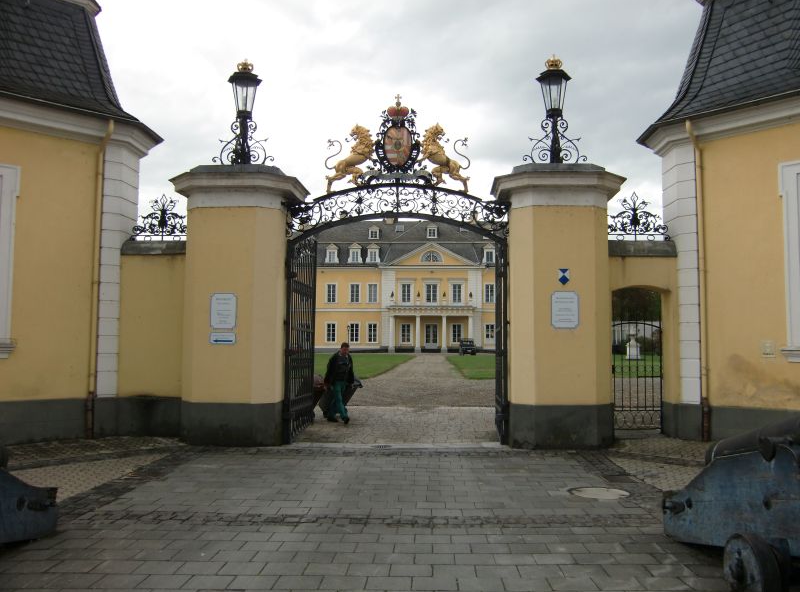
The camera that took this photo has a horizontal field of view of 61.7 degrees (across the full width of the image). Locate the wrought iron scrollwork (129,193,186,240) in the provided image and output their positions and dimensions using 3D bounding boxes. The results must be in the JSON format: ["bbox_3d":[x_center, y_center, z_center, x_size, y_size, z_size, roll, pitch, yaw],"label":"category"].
[{"bbox_3d":[-4.312,-1.408,12.178,1.100,0.885,0.130,0,-4,3],"label":"wrought iron scrollwork"}]

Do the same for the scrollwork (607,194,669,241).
[{"bbox_3d":[4.203,-1.391,11.885,1.150,0.901,0.130,0,-4,2],"label":"scrollwork"}]

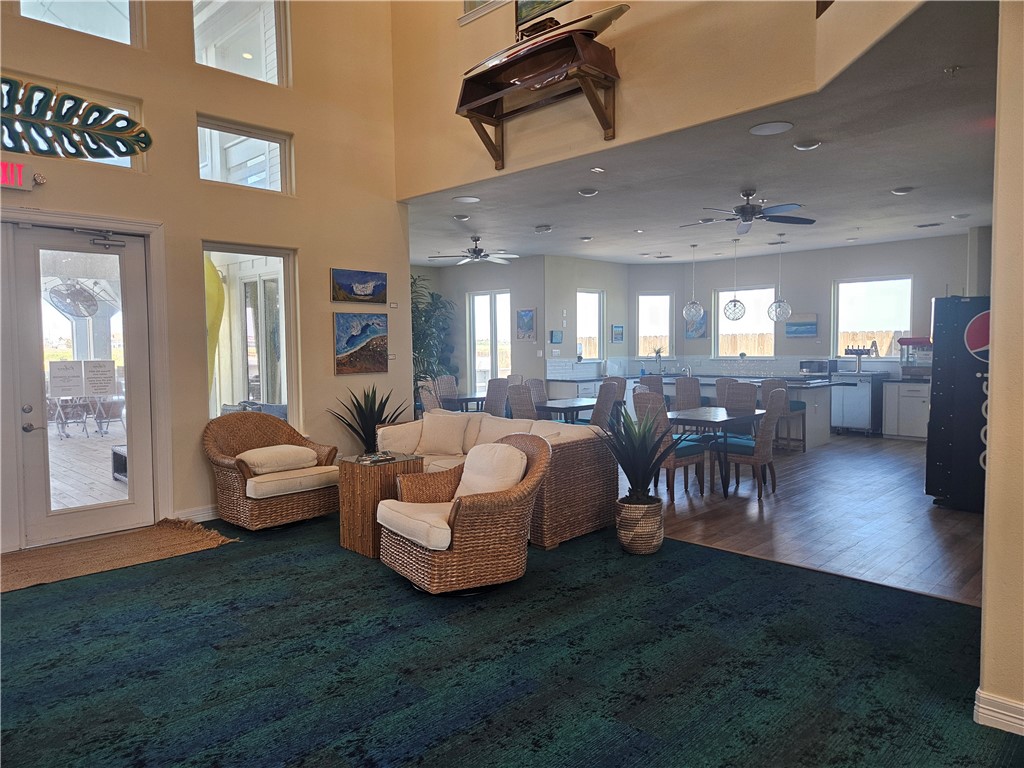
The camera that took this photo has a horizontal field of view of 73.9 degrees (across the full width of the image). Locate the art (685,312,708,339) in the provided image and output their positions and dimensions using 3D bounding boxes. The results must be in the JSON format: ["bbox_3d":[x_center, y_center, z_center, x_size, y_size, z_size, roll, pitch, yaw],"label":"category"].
[{"bbox_3d":[3.676,-1.158,13.526,0.040,0.550,0.450,-4,4,-44],"label":"art"}]

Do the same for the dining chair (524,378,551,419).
[{"bbox_3d":[0.494,0.467,9.187,0.610,1.050,0.470,3,5,45],"label":"dining chair"}]

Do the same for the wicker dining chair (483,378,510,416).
[{"bbox_3d":[-0.402,0.448,9.698,0.610,1.050,0.470,3,5,45],"label":"wicker dining chair"}]

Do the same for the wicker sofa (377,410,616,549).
[{"bbox_3d":[-0.194,0.743,6.004,0.910,0.860,2.050,-4,4,-44],"label":"wicker sofa"}]

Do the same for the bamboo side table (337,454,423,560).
[{"bbox_3d":[-0.995,0.910,5.194,0.430,0.660,0.450,3,5,45],"label":"bamboo side table"}]

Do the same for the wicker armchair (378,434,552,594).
[{"bbox_3d":[-0.320,0.803,4.532,0.900,0.900,0.820,-3,4,-34],"label":"wicker armchair"}]

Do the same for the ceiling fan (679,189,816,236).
[{"bbox_3d":[2.434,-1.821,6.986,1.450,0.360,1.450,-4,5,-45],"label":"ceiling fan"}]

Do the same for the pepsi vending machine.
[{"bbox_3d":[4.377,0.168,6.184,0.930,1.880,0.830,-4,4,-44],"label":"pepsi vending machine"}]

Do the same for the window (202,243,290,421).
[{"bbox_3d":[-2.418,-0.368,6.371,0.890,1.800,0.100,-4,5,-45],"label":"window"}]

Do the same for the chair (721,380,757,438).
[{"bbox_3d":[2.667,0.511,7.995,0.470,1.050,0.610,1,4,33],"label":"chair"}]

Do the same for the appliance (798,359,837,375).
[{"bbox_3d":[5.225,-0.263,11.621,0.370,0.280,0.470,-4,4,-44],"label":"appliance"}]

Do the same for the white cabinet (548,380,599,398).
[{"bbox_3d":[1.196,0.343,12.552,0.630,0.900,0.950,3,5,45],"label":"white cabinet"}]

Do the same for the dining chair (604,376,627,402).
[{"bbox_3d":[1.305,0.443,9.587,0.600,1.040,0.460,-4,4,-44],"label":"dining chair"}]

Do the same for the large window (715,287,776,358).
[{"bbox_3d":[4.399,-1.142,12.876,0.120,1.340,1.250,-4,4,-44],"label":"large window"}]

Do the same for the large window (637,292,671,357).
[{"bbox_3d":[2.908,-1.198,13.914,0.730,1.352,0.100,0,3,5],"label":"large window"}]

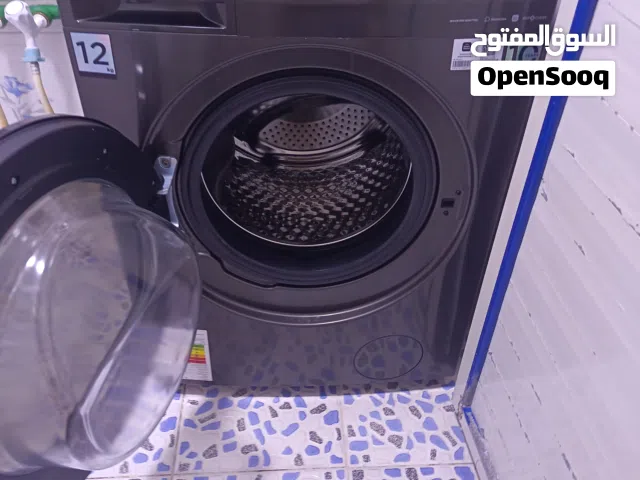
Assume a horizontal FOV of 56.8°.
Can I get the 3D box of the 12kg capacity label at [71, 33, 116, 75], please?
[{"bbox_3d":[-0.283,-0.233,0.741,0.047,0.051,0.005,1,38,-2],"label":"12kg capacity label"}]

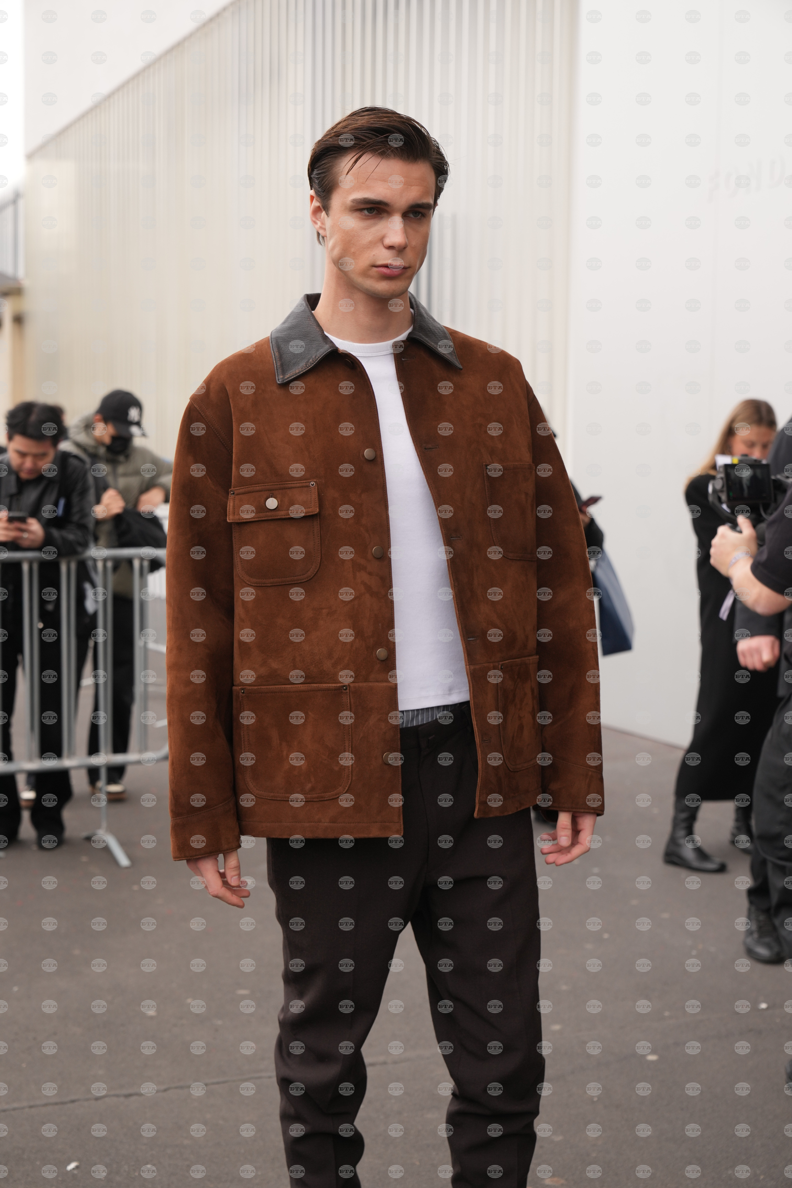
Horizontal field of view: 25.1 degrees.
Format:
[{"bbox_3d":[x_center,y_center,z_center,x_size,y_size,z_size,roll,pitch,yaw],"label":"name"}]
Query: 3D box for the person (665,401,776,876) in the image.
[{"bbox_3d":[1.225,0.132,6.550,0.500,1.690,0.450,-2,5,-35],"label":"person"}]

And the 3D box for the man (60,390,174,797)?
[{"bbox_3d":[-1.220,0.003,7.600,0.580,1.740,0.420,-1,4,-20],"label":"man"}]

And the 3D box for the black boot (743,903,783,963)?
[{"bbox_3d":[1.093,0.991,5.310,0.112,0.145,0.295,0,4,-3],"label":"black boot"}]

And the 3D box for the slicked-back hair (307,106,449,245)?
[{"bbox_3d":[-0.028,-0.568,2.410,0.178,0.185,0.210,-1,4,-22],"label":"slicked-back hair"}]

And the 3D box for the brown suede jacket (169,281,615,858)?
[{"bbox_3d":[-0.015,-0.039,2.400,0.580,0.710,0.320,-1,4,-22],"label":"brown suede jacket"}]

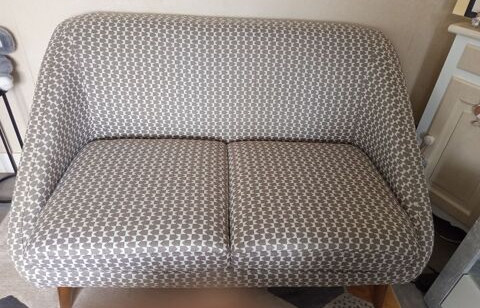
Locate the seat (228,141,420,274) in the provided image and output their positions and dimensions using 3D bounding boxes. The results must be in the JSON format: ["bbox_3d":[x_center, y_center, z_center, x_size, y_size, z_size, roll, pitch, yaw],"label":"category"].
[{"bbox_3d":[0.260,0.177,1.319,0.609,0.138,0.602,0,38,-3],"label":"seat"}]

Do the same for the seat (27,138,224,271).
[{"bbox_3d":[-0.350,0.173,1.292,0.608,0.138,0.602,0,38,-3],"label":"seat"}]

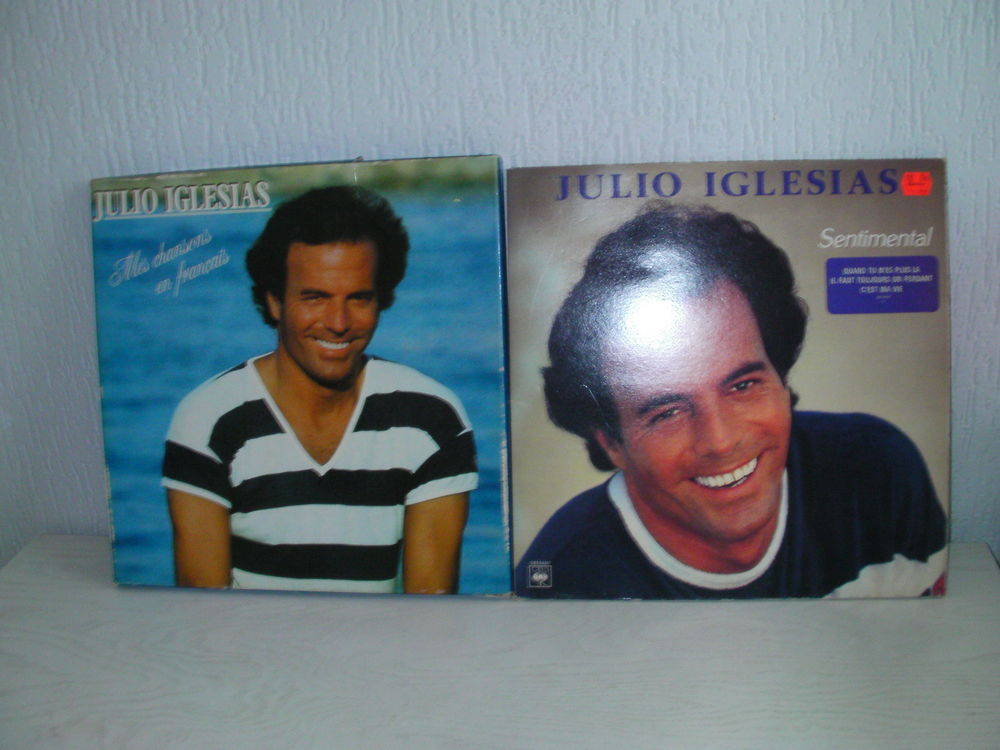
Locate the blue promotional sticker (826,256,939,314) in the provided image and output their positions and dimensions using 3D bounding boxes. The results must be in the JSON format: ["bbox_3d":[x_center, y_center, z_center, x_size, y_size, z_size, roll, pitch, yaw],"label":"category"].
[{"bbox_3d":[0.266,-0.062,0.763,0.078,0.039,0.001,-1,2,8],"label":"blue promotional sticker"}]

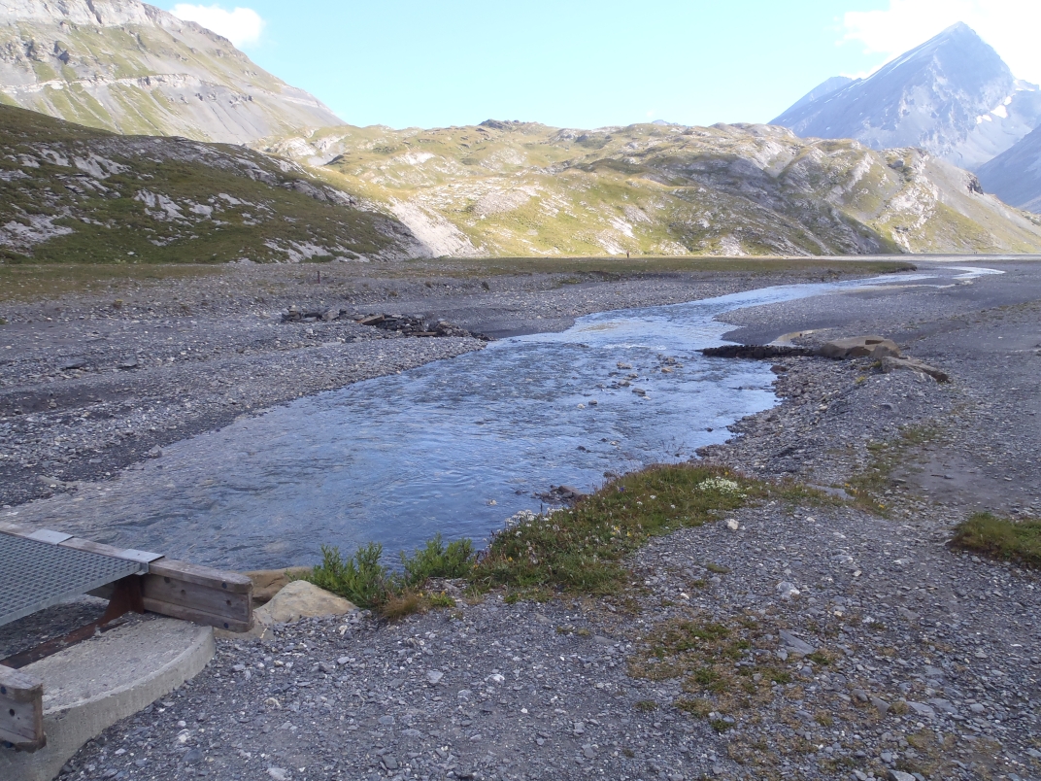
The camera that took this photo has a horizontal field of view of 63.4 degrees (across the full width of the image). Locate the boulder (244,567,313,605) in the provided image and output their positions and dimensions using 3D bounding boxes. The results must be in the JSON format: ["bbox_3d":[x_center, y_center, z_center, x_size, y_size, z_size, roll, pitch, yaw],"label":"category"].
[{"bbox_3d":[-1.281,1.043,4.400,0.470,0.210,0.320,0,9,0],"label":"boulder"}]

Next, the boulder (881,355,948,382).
[{"bbox_3d":[5.472,-0.290,11.700,0.850,0.280,0.600,4,10,25],"label":"boulder"}]

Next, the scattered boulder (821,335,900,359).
[{"bbox_3d":[5.603,-0.713,13.900,1.220,0.360,0.800,1,9,5],"label":"scattered boulder"}]

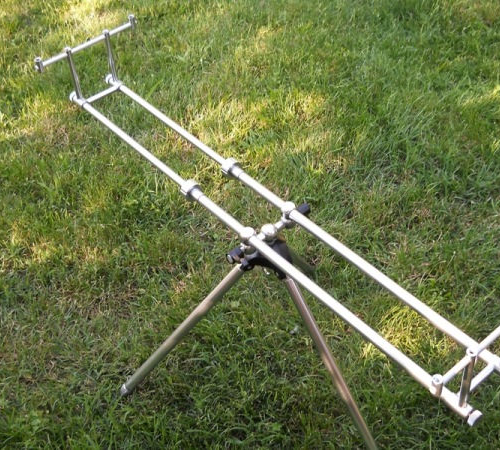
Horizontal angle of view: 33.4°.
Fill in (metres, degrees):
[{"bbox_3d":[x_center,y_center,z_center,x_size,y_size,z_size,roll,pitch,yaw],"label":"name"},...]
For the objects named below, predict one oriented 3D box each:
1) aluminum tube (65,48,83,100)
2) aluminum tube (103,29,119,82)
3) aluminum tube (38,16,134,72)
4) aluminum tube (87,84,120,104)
[{"bbox_3d":[-0.444,-0.379,2.100,0.013,0.151,0.013,-33,50,-24],"label":"aluminum tube"},{"bbox_3d":[-0.358,-0.433,2.146,0.013,0.151,0.013,-33,50,-24],"label":"aluminum tube"},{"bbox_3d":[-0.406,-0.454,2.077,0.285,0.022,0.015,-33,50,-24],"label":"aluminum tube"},{"bbox_3d":[-0.385,-0.342,2.173,0.097,0.012,0.012,-33,50,-24],"label":"aluminum tube"}]

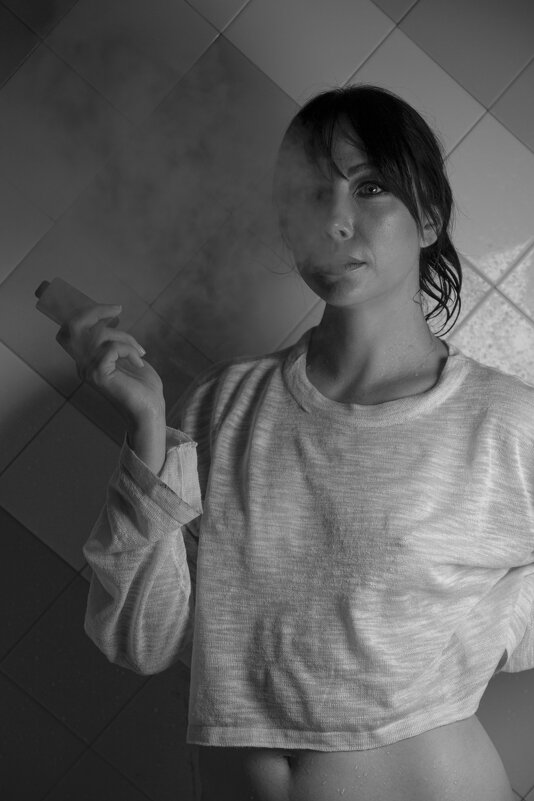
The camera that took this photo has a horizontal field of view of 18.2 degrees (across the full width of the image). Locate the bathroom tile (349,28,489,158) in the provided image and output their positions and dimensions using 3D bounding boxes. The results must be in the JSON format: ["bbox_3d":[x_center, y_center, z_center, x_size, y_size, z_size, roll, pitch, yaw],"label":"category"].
[{"bbox_3d":[0.169,-0.357,2.091,0.152,0.152,0.009,42,-2,-8],"label":"bathroom tile"}]

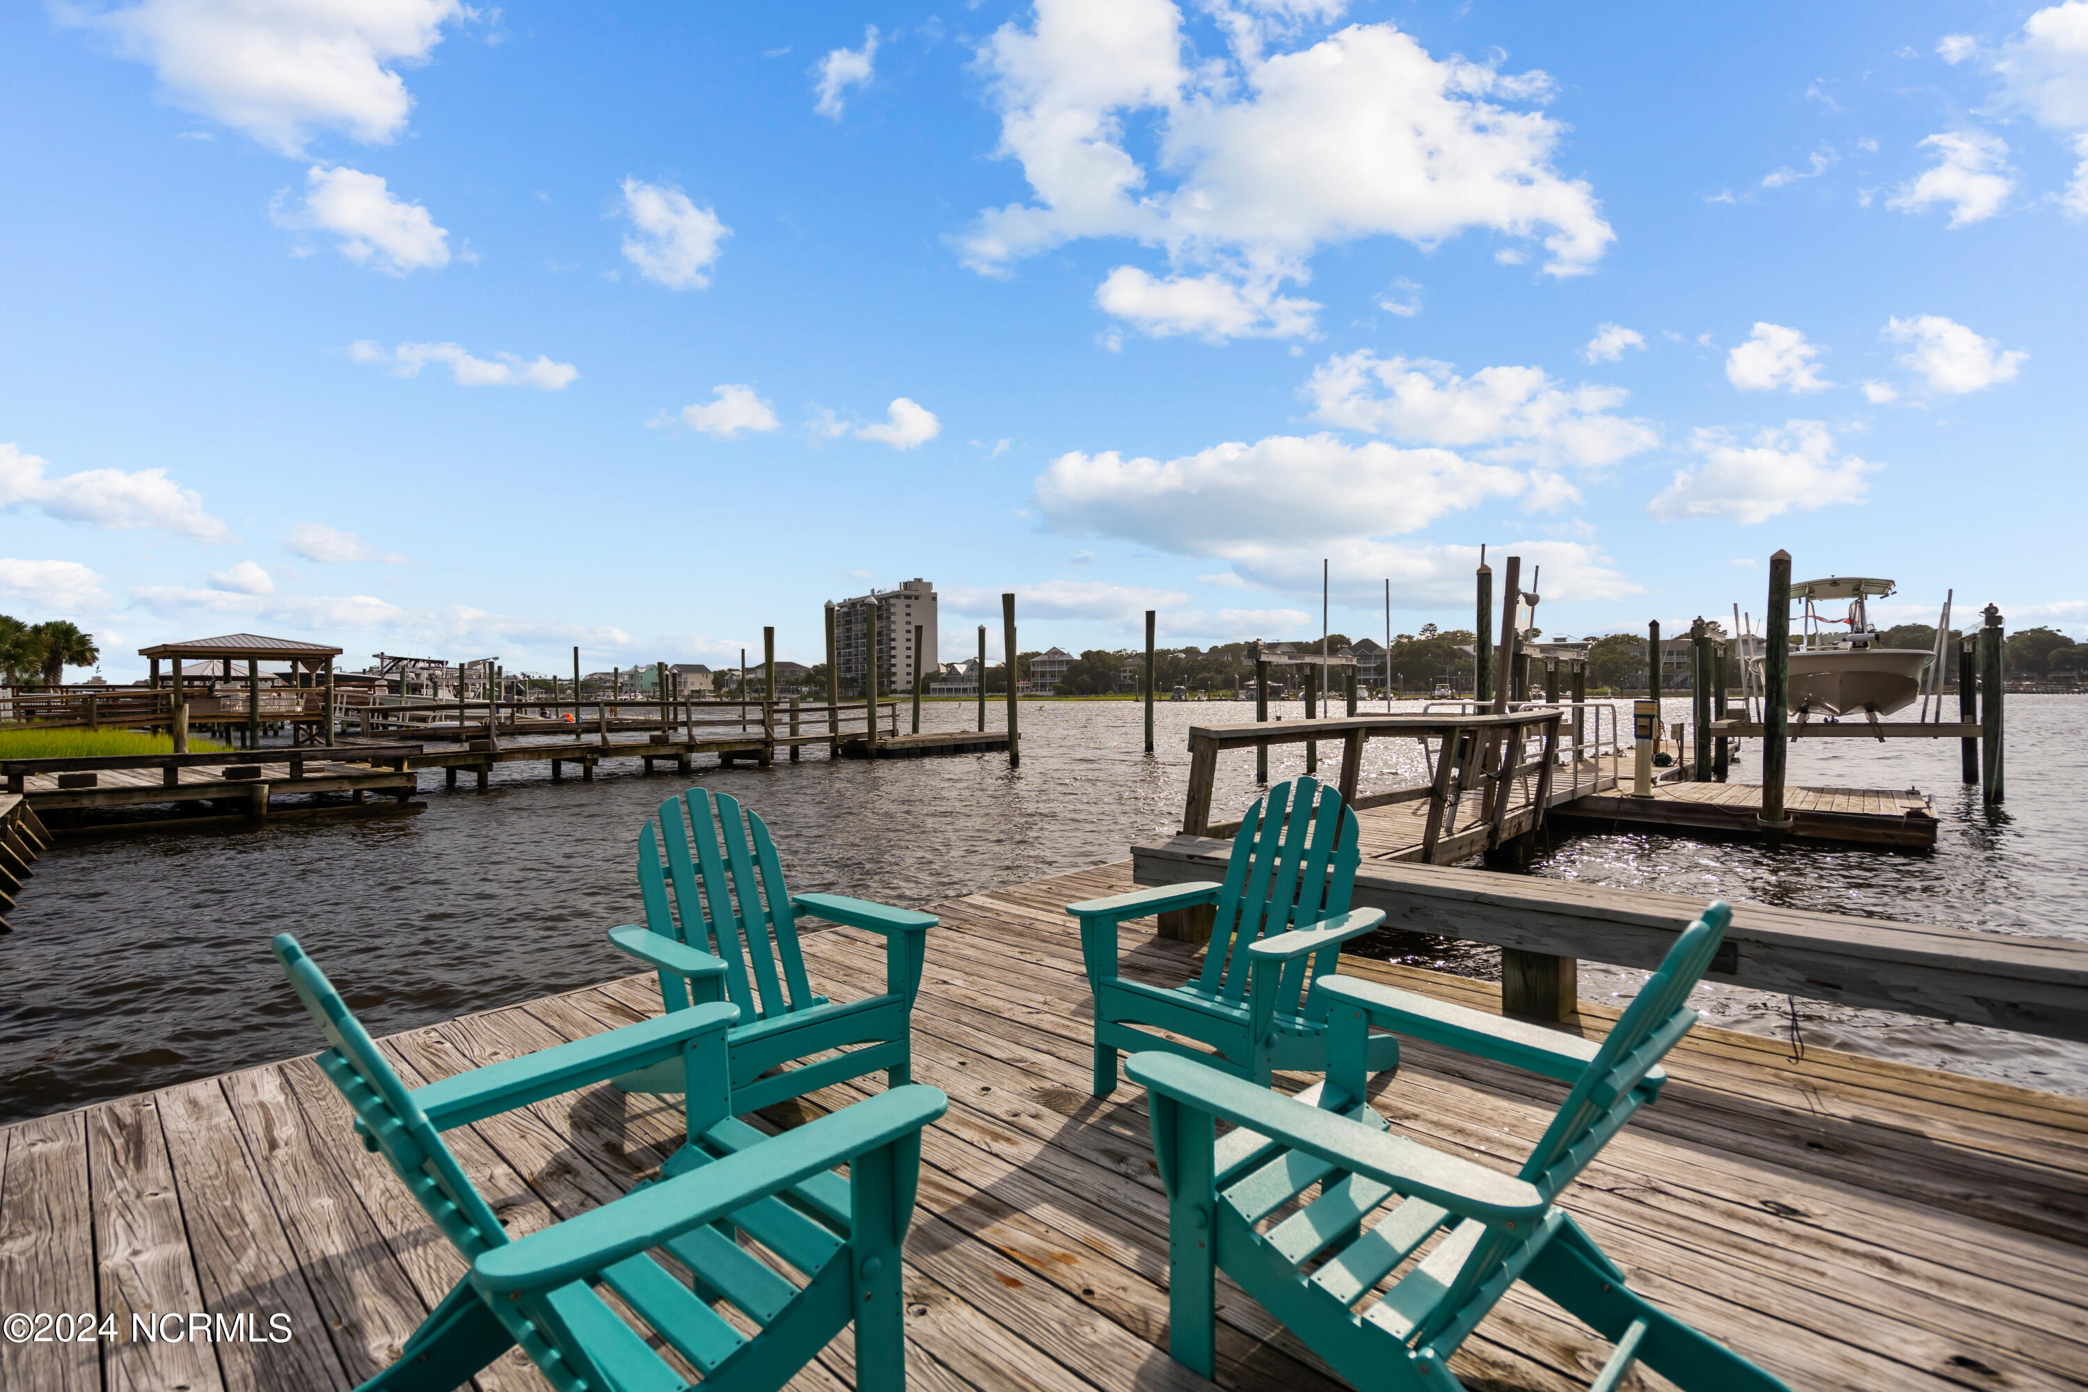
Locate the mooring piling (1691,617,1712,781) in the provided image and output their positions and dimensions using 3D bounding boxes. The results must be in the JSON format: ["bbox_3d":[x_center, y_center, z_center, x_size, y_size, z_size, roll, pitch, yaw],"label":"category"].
[{"bbox_3d":[11.007,0.192,15.549,0.250,3.008,0.250,1,0,35],"label":"mooring piling"}]

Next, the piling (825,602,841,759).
[{"bbox_3d":[-6.074,-0.464,26.658,0.260,4.511,0.260,0,0,0],"label":"piling"}]

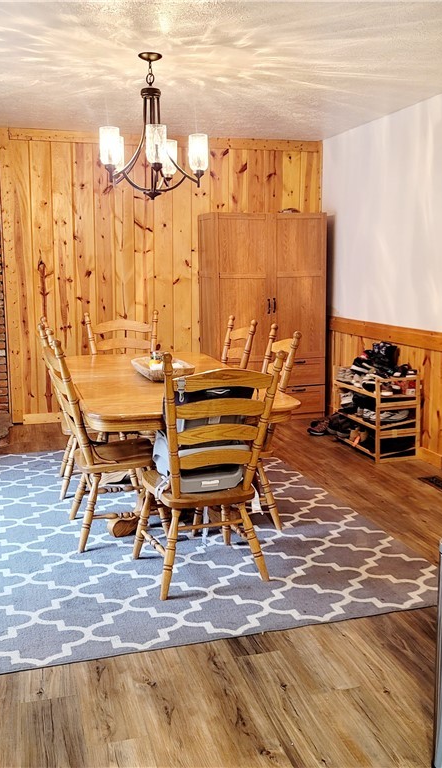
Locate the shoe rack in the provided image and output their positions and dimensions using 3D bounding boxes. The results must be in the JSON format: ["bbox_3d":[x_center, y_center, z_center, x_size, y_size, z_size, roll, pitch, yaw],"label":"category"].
[{"bbox_3d":[1.134,0.193,5.397,0.350,0.595,0.640,-4,10,-21],"label":"shoe rack"}]

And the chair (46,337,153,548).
[{"bbox_3d":[-0.565,0.250,3.709,0.560,1.020,0.500,-3,10,-18],"label":"chair"}]

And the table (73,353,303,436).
[{"bbox_3d":[-0.334,0.339,4.138,0.970,0.760,2.070,-3,10,-15],"label":"table"}]

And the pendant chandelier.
[{"bbox_3d":[-0.373,-1.398,4.059,0.620,0.752,0.610,-3,10,-15],"label":"pendant chandelier"}]

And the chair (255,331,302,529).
[{"bbox_3d":[0.086,0.220,3.995,0.573,1.040,0.515,-2,10,-10],"label":"chair"}]

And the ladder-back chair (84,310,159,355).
[{"bbox_3d":[-0.623,0.044,5.056,0.515,1.040,0.573,-3,10,-17],"label":"ladder-back chair"}]

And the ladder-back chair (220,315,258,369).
[{"bbox_3d":[-0.116,0.104,4.688,0.573,1.040,0.515,-3,10,-15],"label":"ladder-back chair"}]

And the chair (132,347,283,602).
[{"bbox_3d":[-0.080,0.333,3.190,0.500,1.020,0.570,-3,10,-19],"label":"chair"}]

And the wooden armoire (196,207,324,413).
[{"bbox_3d":[0.370,-0.601,6.616,1.020,1.795,0.525,-3,10,-15],"label":"wooden armoire"}]

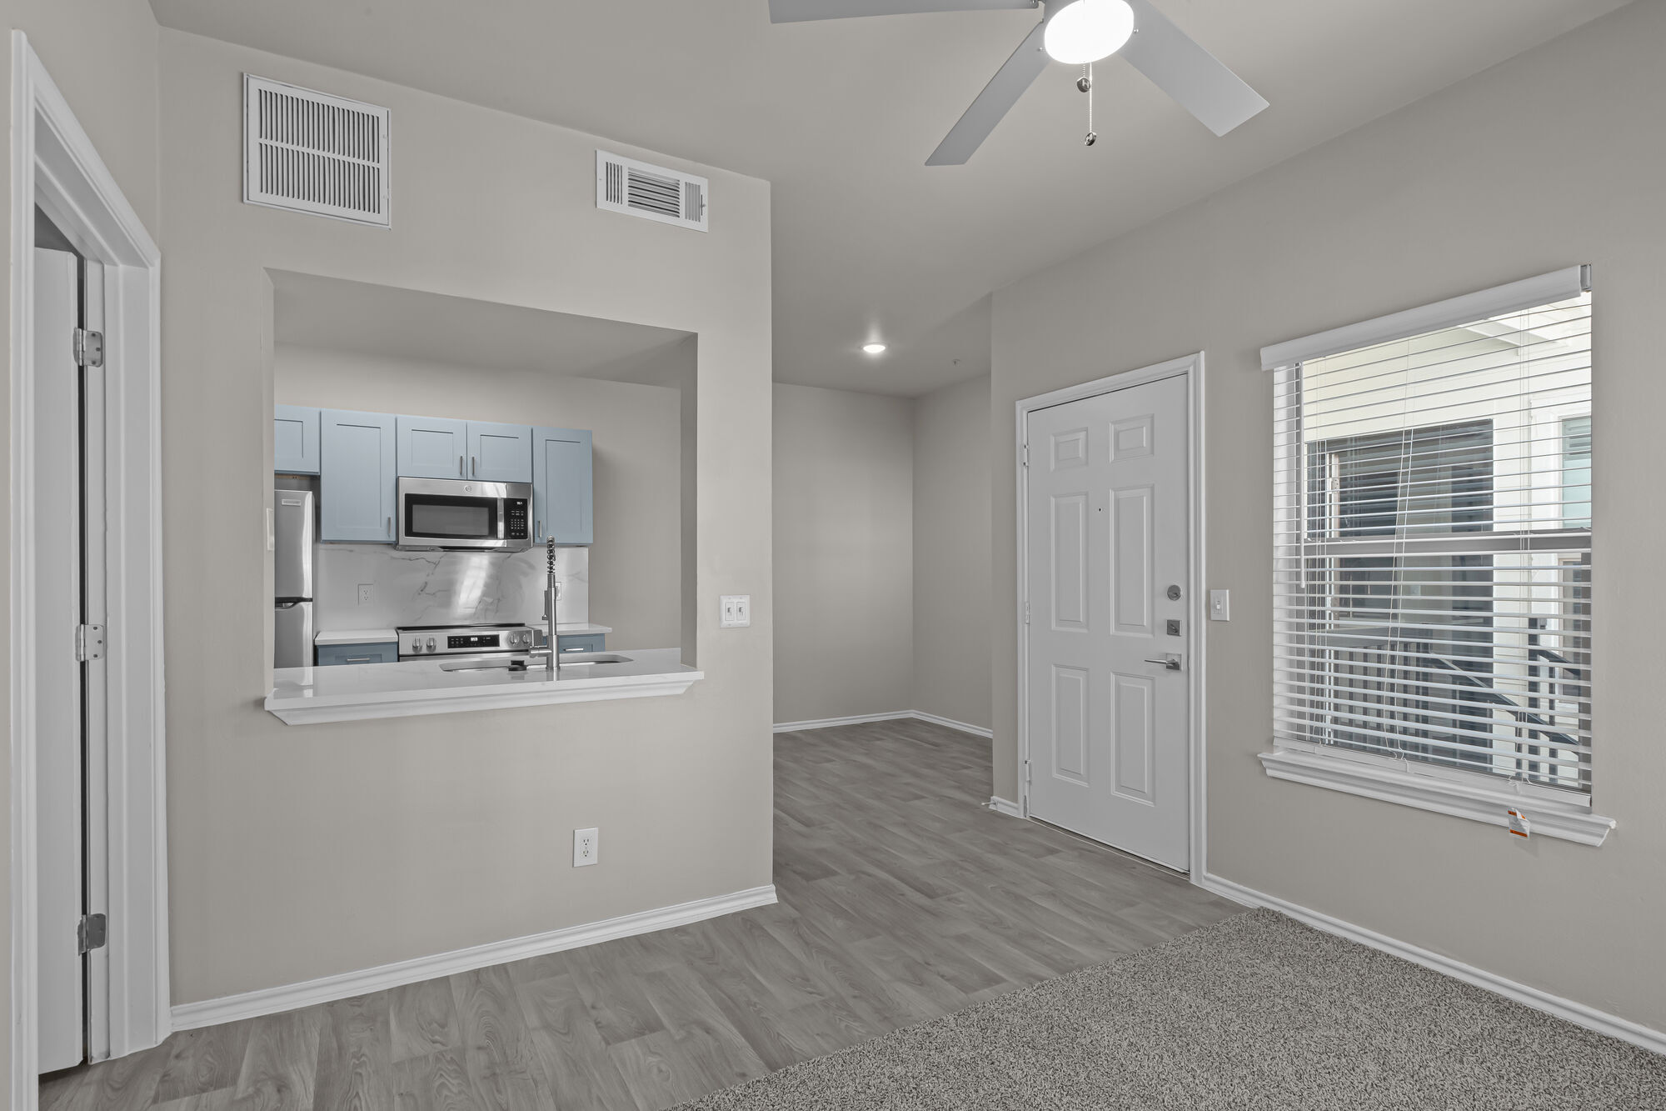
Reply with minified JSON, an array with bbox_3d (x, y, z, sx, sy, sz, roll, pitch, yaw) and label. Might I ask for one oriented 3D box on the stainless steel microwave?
[{"bbox_3d":[-2.397,-0.256,4.505,0.751,0.426,0.361,0,-1,-29],"label":"stainless steel microwave"}]

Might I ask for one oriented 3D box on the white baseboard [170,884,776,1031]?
[{"bbox_3d":[-1.011,1.270,2.269,1.754,0.070,0.016,0,-1,-25],"label":"white baseboard"}]

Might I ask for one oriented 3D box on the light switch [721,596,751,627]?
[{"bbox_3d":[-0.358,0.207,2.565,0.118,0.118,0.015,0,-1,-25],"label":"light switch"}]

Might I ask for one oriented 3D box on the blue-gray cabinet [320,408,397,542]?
[{"bbox_3d":[-2.888,-0.465,4.282,0.379,0.763,0.325,0,-1,-26],"label":"blue-gray cabinet"}]

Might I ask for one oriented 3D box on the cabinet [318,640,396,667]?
[{"bbox_3d":[-2.783,0.933,4.136,0.385,0.876,0.610,0,-1,-26],"label":"cabinet"}]

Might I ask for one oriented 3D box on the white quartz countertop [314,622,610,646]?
[{"bbox_3d":[-2.311,0.492,4.423,1.573,0.040,0.587,0,-1,-29],"label":"white quartz countertop"}]

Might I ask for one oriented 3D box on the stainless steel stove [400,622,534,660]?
[{"bbox_3d":[-2.298,0.899,4.410,0.760,0.920,0.670,0,-1,-26],"label":"stainless steel stove"}]

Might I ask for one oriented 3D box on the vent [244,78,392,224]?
[{"bbox_3d":[-1.540,-1.208,2.082,0.364,0.376,0.027,0,-1,-25],"label":"vent"}]

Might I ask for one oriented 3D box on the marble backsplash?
[{"bbox_3d":[-2.478,0.208,4.655,1.599,0.564,0.018,0,-1,-25],"label":"marble backsplash"}]

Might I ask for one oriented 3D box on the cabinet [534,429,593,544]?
[{"bbox_3d":[-1.864,-0.461,4.764,0.375,0.763,0.325,0,-1,-26],"label":"cabinet"}]

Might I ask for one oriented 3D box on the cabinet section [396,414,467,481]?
[{"bbox_3d":[-2.528,-0.653,4.396,0.380,0.370,0.325,0,0,-27],"label":"cabinet section"}]

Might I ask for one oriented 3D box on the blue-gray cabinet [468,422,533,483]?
[{"bbox_3d":[-2.205,-0.657,4.607,0.377,0.373,0.325,0,-1,-26],"label":"blue-gray cabinet"}]

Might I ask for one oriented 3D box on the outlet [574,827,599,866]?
[{"bbox_3d":[-0.855,1.015,2.412,0.082,0.127,0.011,0,-1,-25],"label":"outlet"}]

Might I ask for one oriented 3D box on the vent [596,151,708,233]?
[{"bbox_3d":[-0.639,-1.312,2.504,0.399,0.202,0.027,0,-1,-25],"label":"vent"}]

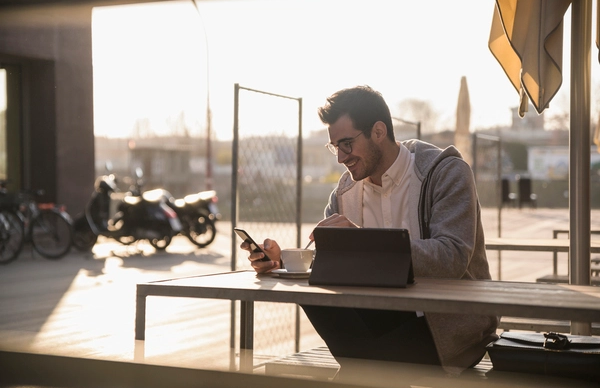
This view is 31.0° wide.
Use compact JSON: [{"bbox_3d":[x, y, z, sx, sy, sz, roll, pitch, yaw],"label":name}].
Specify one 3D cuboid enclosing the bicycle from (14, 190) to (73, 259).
[{"bbox_3d":[-3.980,0.400,15.600,1.720,1.060,0.600,0,0,25],"label":"bicycle"}]

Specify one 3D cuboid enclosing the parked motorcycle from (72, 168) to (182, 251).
[{"bbox_3d":[-2.830,0.245,17.600,1.940,1.320,0.700,0,0,17],"label":"parked motorcycle"}]

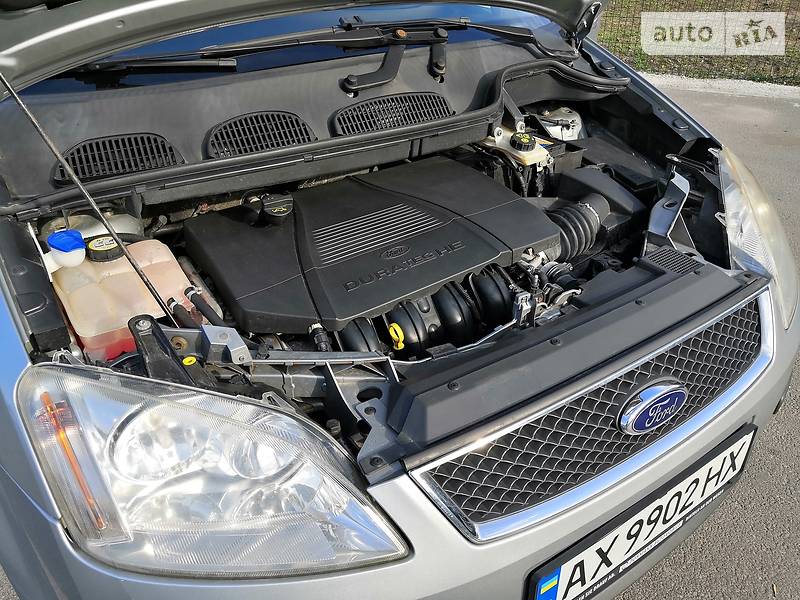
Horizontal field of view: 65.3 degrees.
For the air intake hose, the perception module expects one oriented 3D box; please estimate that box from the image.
[{"bbox_3d":[0.336,-0.135,1.250,0.125,0.103,0.103,-27,42,-33],"label":"air intake hose"}]

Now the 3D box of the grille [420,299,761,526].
[{"bbox_3d":[0.359,0.152,0.939,0.714,0.107,0.082,-21,39,-27],"label":"grille"}]

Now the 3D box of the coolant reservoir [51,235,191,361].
[{"bbox_3d":[-0.421,0.021,0.981,0.180,0.175,0.235,-21,39,-27],"label":"coolant reservoir"}]

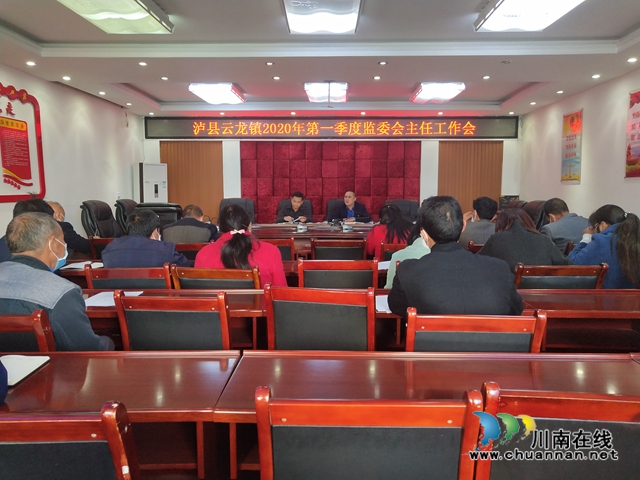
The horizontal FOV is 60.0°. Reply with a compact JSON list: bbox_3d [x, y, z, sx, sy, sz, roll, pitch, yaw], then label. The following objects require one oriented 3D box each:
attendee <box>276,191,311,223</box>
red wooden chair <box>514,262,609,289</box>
[{"bbox_3d":[-0.435,-0.138,9.174,0.560,1.300,0.740,0,5,0],"label":"attendee"},{"bbox_3d":[1.498,0.580,3.668,0.530,0.940,0.560,0,5,2],"label":"red wooden chair"}]

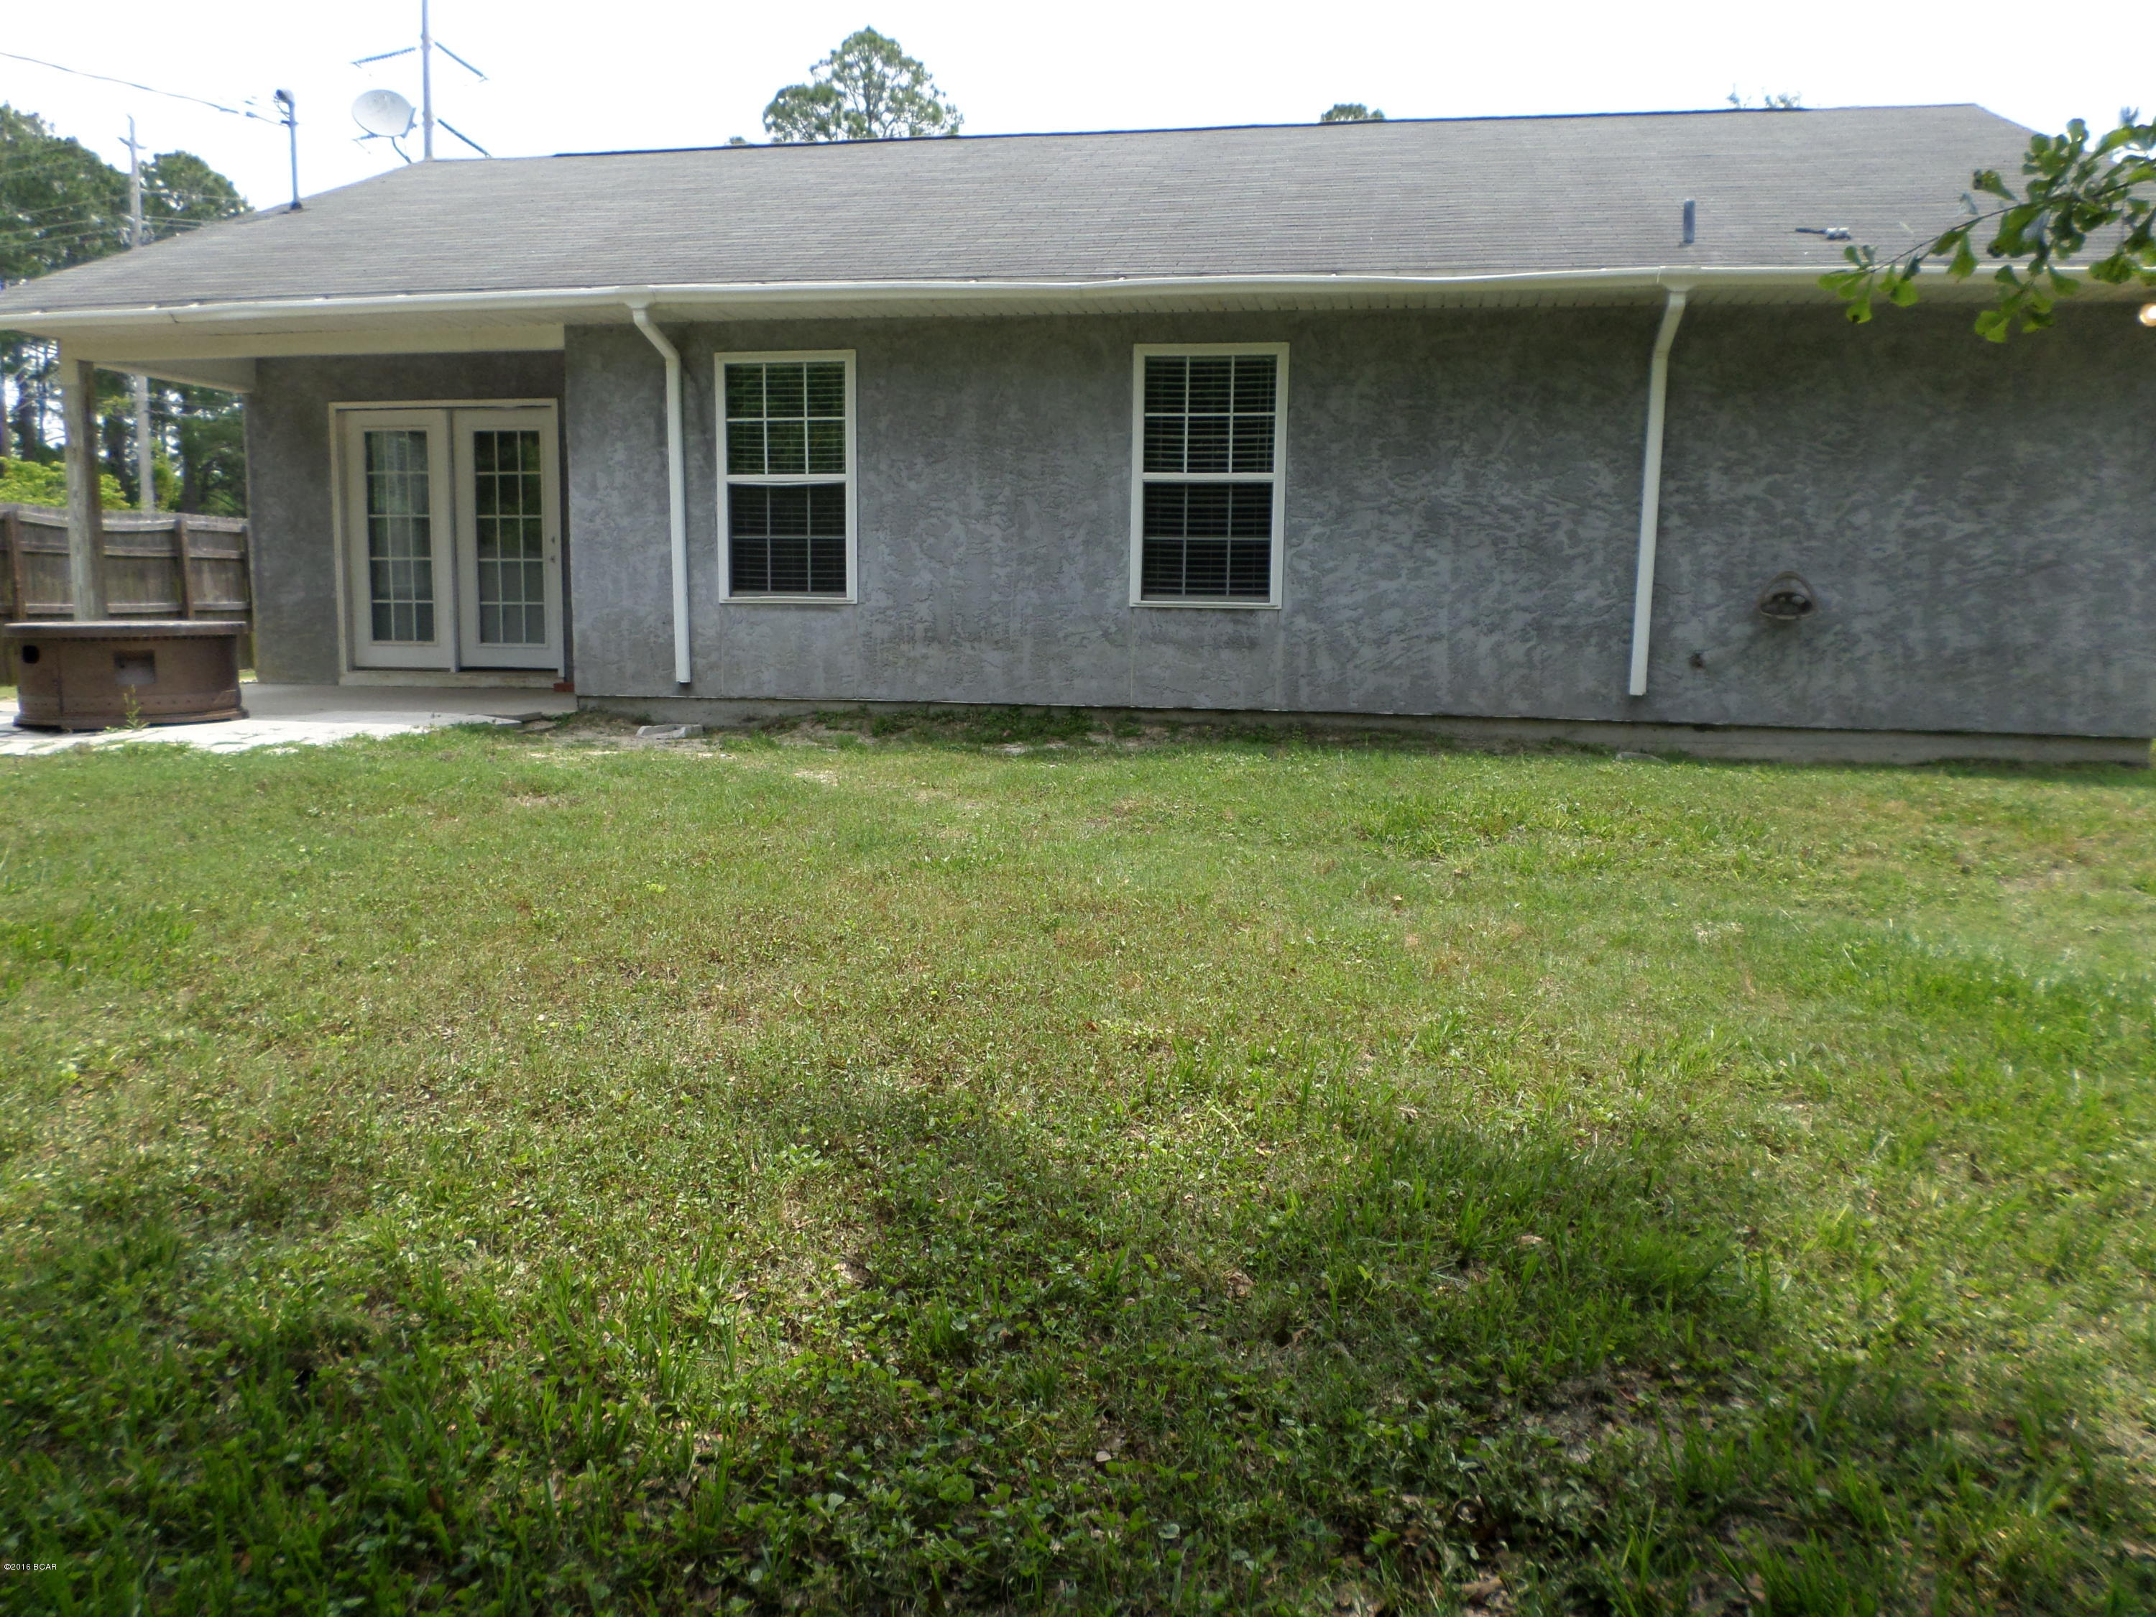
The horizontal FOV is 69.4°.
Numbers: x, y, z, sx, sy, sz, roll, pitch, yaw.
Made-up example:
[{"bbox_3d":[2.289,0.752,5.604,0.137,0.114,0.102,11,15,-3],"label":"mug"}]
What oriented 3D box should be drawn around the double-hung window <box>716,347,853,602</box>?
[{"bbox_3d":[-1.836,-2.084,9.865,0.924,1.568,0.100,2,8,10],"label":"double-hung window"}]

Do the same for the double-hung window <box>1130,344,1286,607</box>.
[{"bbox_3d":[0.790,-1.996,9.393,0.930,1.560,0.100,2,8,10],"label":"double-hung window"}]

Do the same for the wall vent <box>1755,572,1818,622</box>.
[{"bbox_3d":[4.022,-1.203,8.828,0.310,0.280,0.150,2,8,10],"label":"wall vent"}]

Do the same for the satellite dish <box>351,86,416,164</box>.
[{"bbox_3d":[-6.604,-6.492,14.799,0.580,0.660,0.480,-6,10,-43],"label":"satellite dish"}]

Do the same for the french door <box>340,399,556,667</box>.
[{"bbox_3d":[-4.962,-2.131,12.302,1.905,2.101,0.130,2,8,10],"label":"french door"}]

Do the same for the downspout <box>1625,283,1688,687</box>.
[{"bbox_3d":[3.241,-1.714,8.704,0.095,2.190,0.520,2,8,10],"label":"downspout"}]

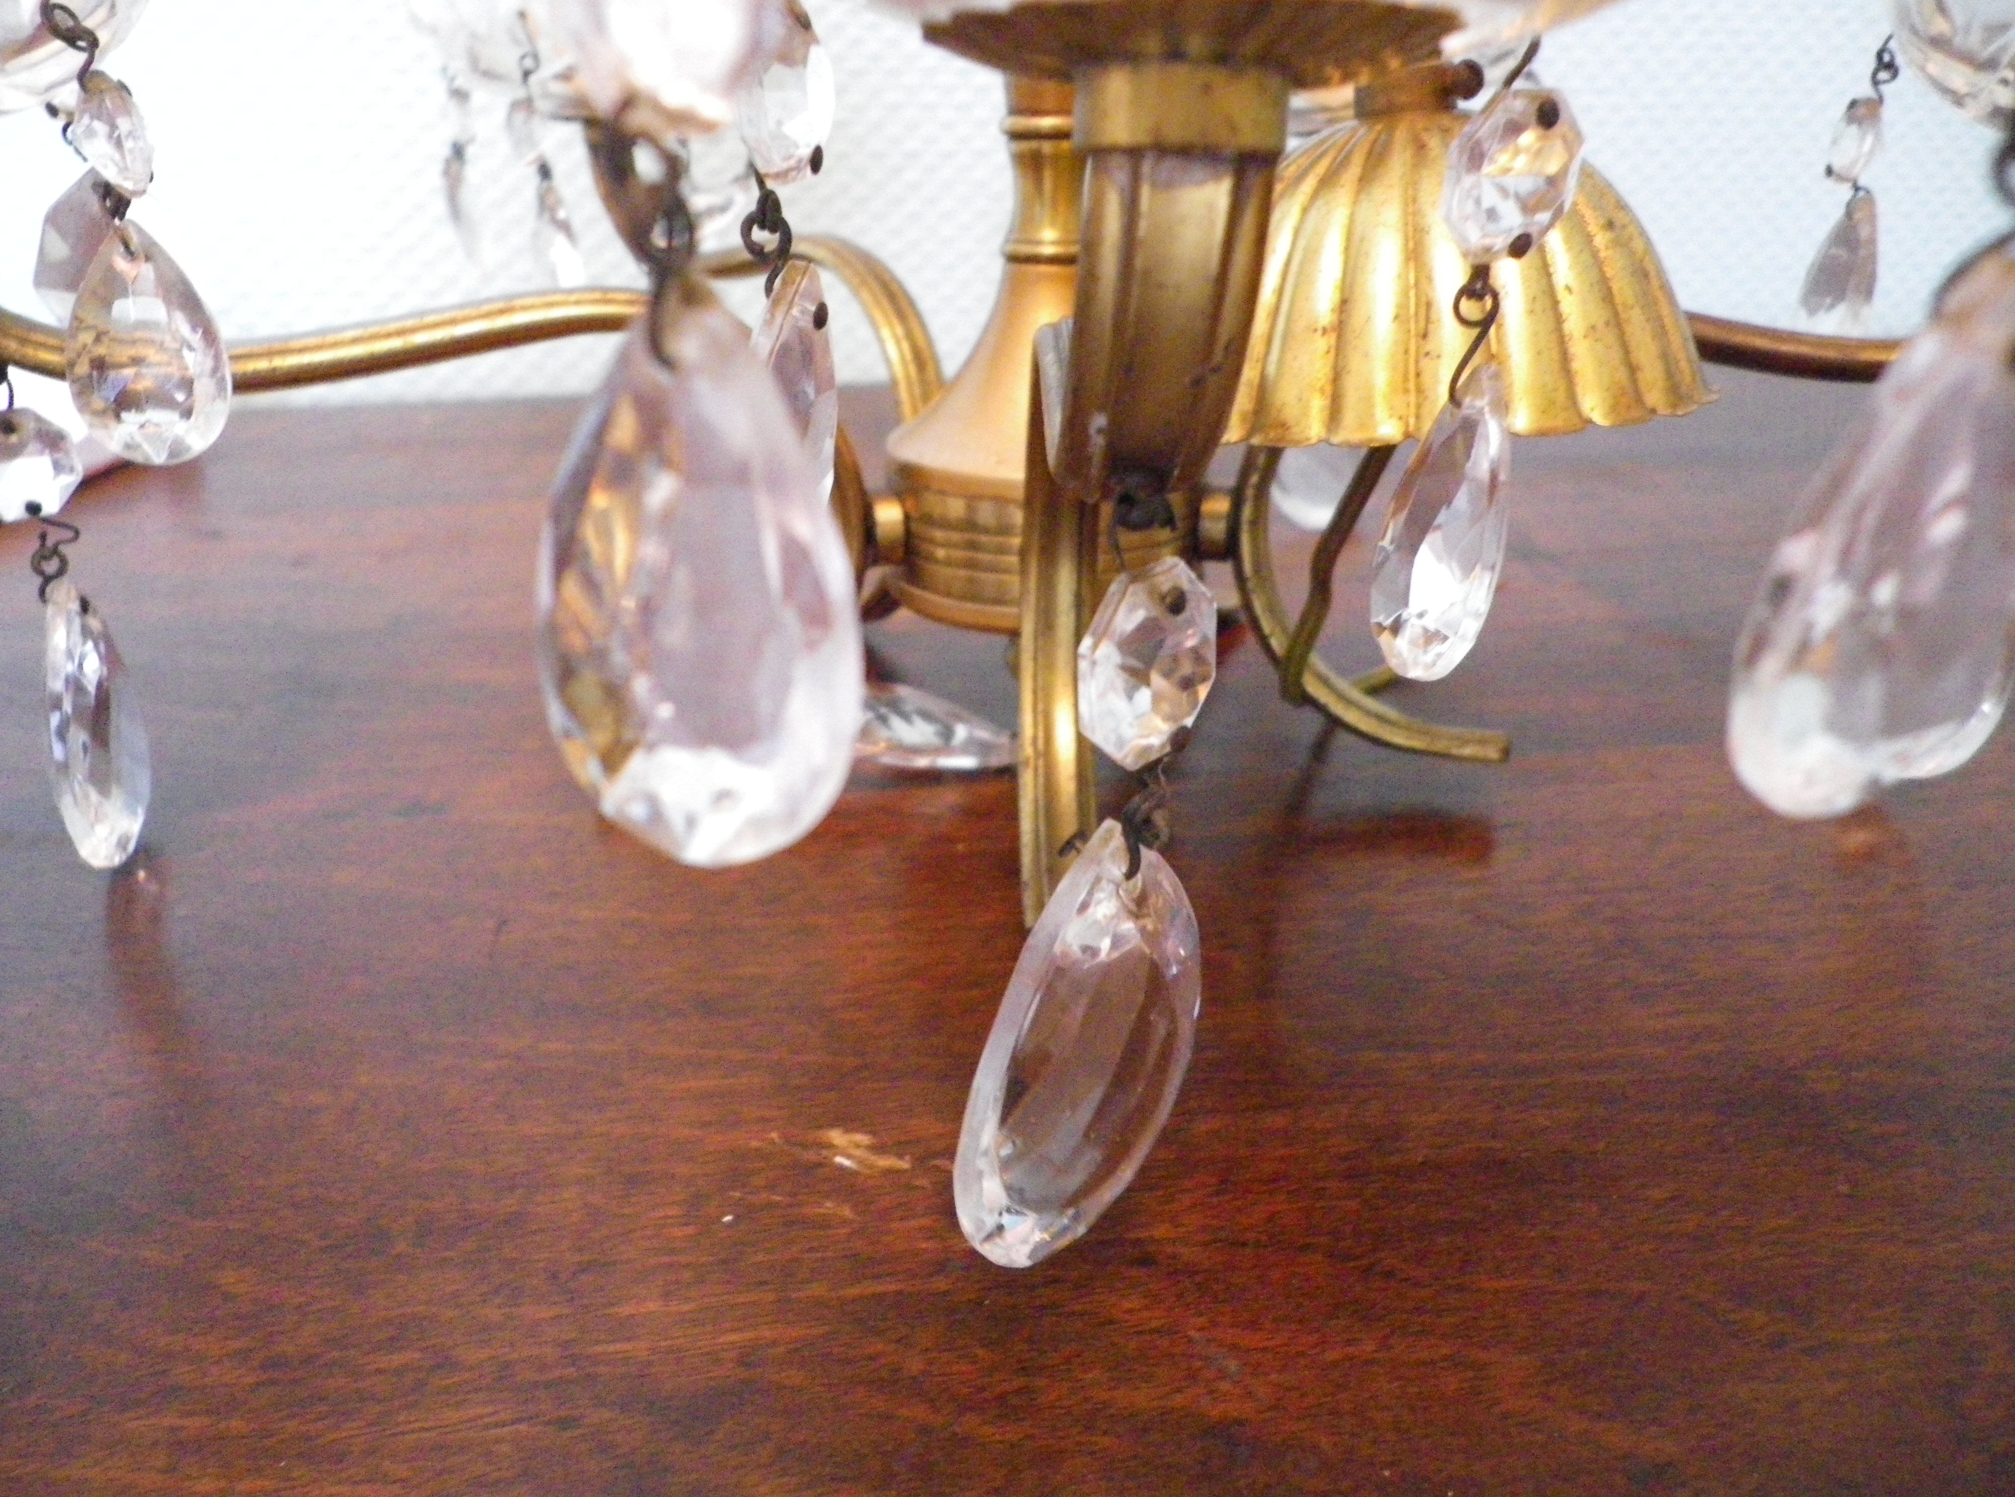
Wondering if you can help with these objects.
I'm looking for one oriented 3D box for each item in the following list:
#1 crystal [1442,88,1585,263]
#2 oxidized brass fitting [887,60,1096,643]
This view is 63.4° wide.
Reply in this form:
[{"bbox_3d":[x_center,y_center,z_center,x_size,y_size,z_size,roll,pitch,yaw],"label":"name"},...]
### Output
[{"bbox_3d":[0.057,-0.065,0.183,0.017,0.018,0.008,-10,25,-21],"label":"crystal"},{"bbox_3d":[0.006,-0.056,0.229,0.051,0.073,0.051,0,23,0],"label":"oxidized brass fitting"}]

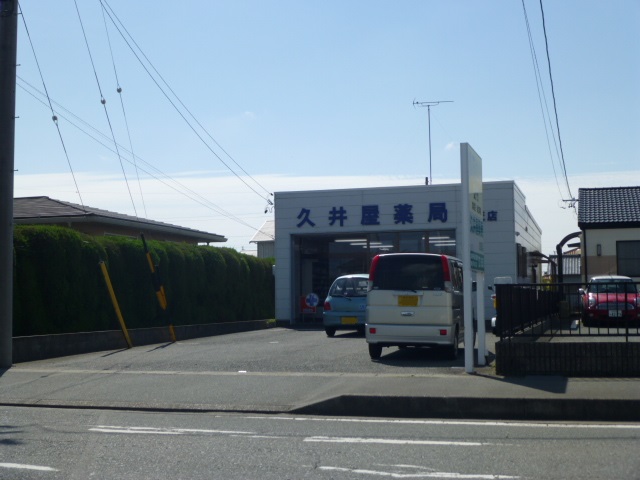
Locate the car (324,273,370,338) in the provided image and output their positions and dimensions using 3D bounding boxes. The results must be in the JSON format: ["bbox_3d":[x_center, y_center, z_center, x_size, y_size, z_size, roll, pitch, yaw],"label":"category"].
[{"bbox_3d":[1.242,1.504,21.047,1.410,1.430,3.320,-2,-3,18],"label":"car"}]

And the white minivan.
[{"bbox_3d":[1.946,1.178,16.108,1.475,1.760,3.395,-2,-3,17],"label":"white minivan"}]

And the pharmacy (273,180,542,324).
[{"bbox_3d":[3.377,0.740,28.324,6.570,3.730,9.700,-2,-4,18],"label":"pharmacy"}]

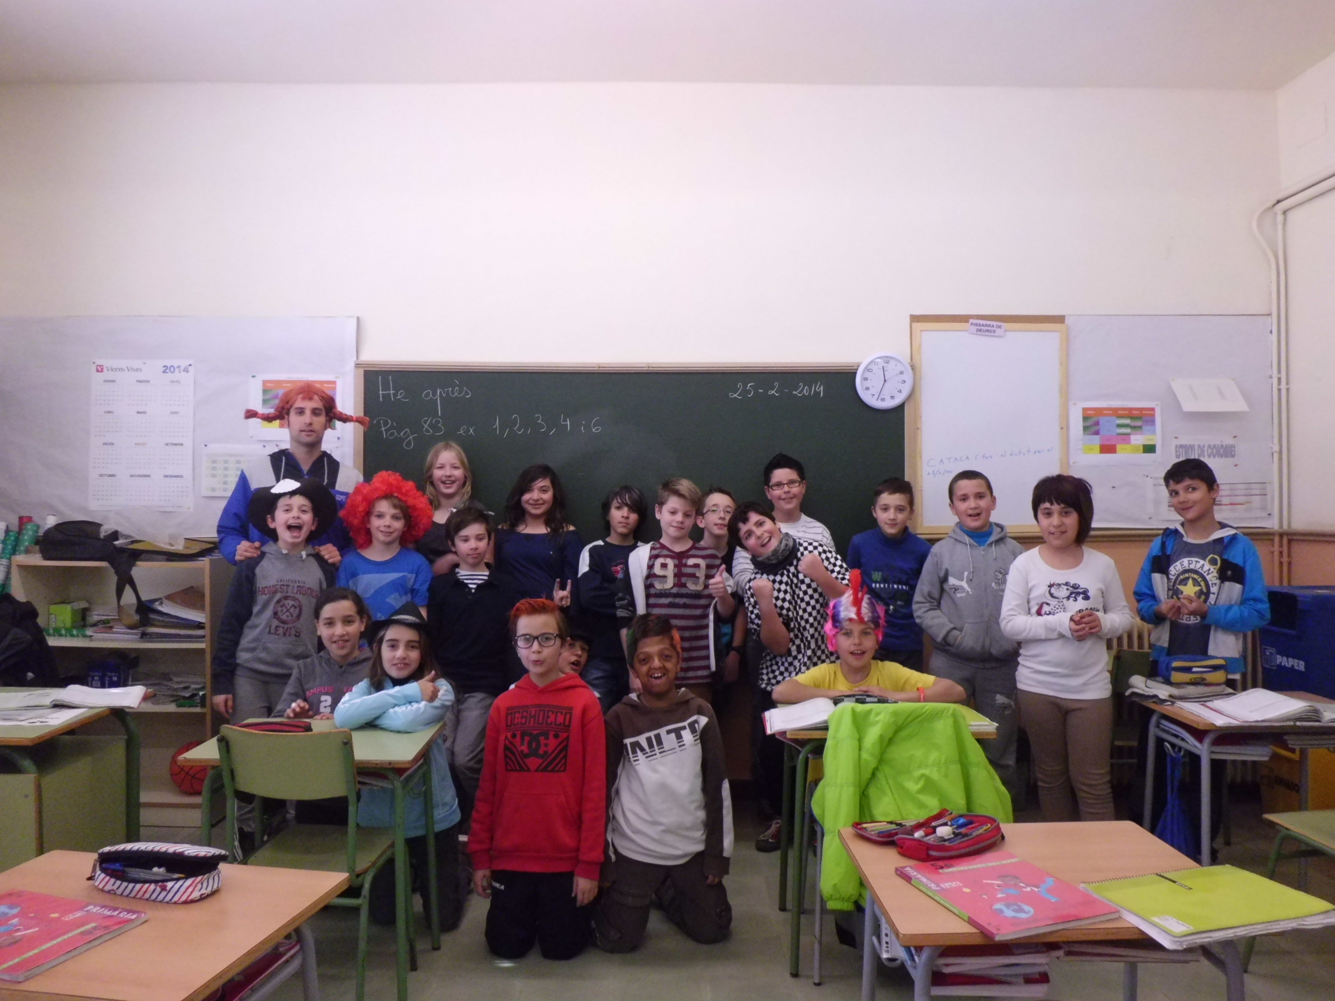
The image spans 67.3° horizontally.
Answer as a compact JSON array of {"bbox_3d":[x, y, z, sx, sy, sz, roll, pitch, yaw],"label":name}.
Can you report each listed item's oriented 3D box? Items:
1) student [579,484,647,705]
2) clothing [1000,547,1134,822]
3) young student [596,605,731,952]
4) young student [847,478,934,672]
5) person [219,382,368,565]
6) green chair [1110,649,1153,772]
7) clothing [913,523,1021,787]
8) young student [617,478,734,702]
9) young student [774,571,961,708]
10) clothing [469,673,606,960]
[{"bbox_3d":[-0.170,0.616,4.062,0.400,1.360,0.270,0,1,7],"label":"student"},{"bbox_3d":[1.350,0.713,3.413,0.430,1.110,0.270,0,1,14],"label":"clothing"},{"bbox_3d":[-0.012,0.865,3.250,0.430,1.020,0.450,0,0,-5],"label":"young student"},{"bbox_3d":[0.917,0.649,4.150,0.400,1.480,0.280,0,0,9],"label":"young student"},{"bbox_3d":[-1.535,0.468,4.150,0.640,1.870,0.420,0,0,-12],"label":"person"},{"bbox_3d":[1.880,0.926,3.958,0.410,0.745,0.430,0,1,0],"label":"green chair"},{"bbox_3d":[1.205,0.726,4.030,0.440,1.270,0.290,0,0,6],"label":"clothing"},{"bbox_3d":[0.032,0.607,3.862,0.460,1.385,0.300,0,1,0],"label":"young student"},{"bbox_3d":[0.680,0.800,3.480,0.650,1.120,0.500,0,0,6],"label":"young student"},{"bbox_3d":[-0.405,0.955,3.170,0.420,0.830,0.380,0,0,-2],"label":"clothing"}]

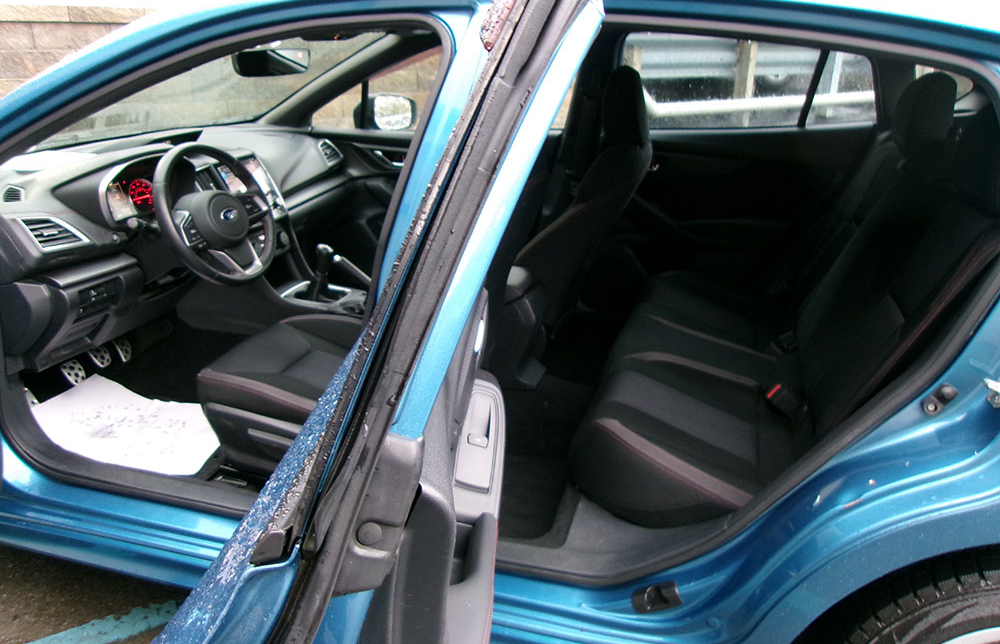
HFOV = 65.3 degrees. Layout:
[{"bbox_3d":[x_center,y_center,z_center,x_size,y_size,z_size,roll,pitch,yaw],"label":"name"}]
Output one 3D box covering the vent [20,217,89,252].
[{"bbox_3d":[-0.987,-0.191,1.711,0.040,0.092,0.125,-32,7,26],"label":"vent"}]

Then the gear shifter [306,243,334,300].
[{"bbox_3d":[-0.517,-0.143,2.248,0.062,0.165,0.056,14,24,13],"label":"gear shifter"}]

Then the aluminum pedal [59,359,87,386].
[{"bbox_3d":[-1.155,0.137,2.111,0.025,0.067,0.060,-33,7,26],"label":"aluminum pedal"}]

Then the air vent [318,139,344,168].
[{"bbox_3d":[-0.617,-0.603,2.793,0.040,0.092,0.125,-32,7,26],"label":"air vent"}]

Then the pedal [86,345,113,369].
[{"bbox_3d":[-1.132,0.099,2.204,0.025,0.066,0.062,-33,7,26],"label":"pedal"}]

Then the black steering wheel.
[{"bbox_3d":[-0.678,-0.255,1.867,0.110,0.370,0.370,-19,13,24],"label":"black steering wheel"}]

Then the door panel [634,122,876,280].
[{"bbox_3d":[0.783,-0.342,2.512,0.790,0.570,0.130,6,22,17],"label":"door panel"}]

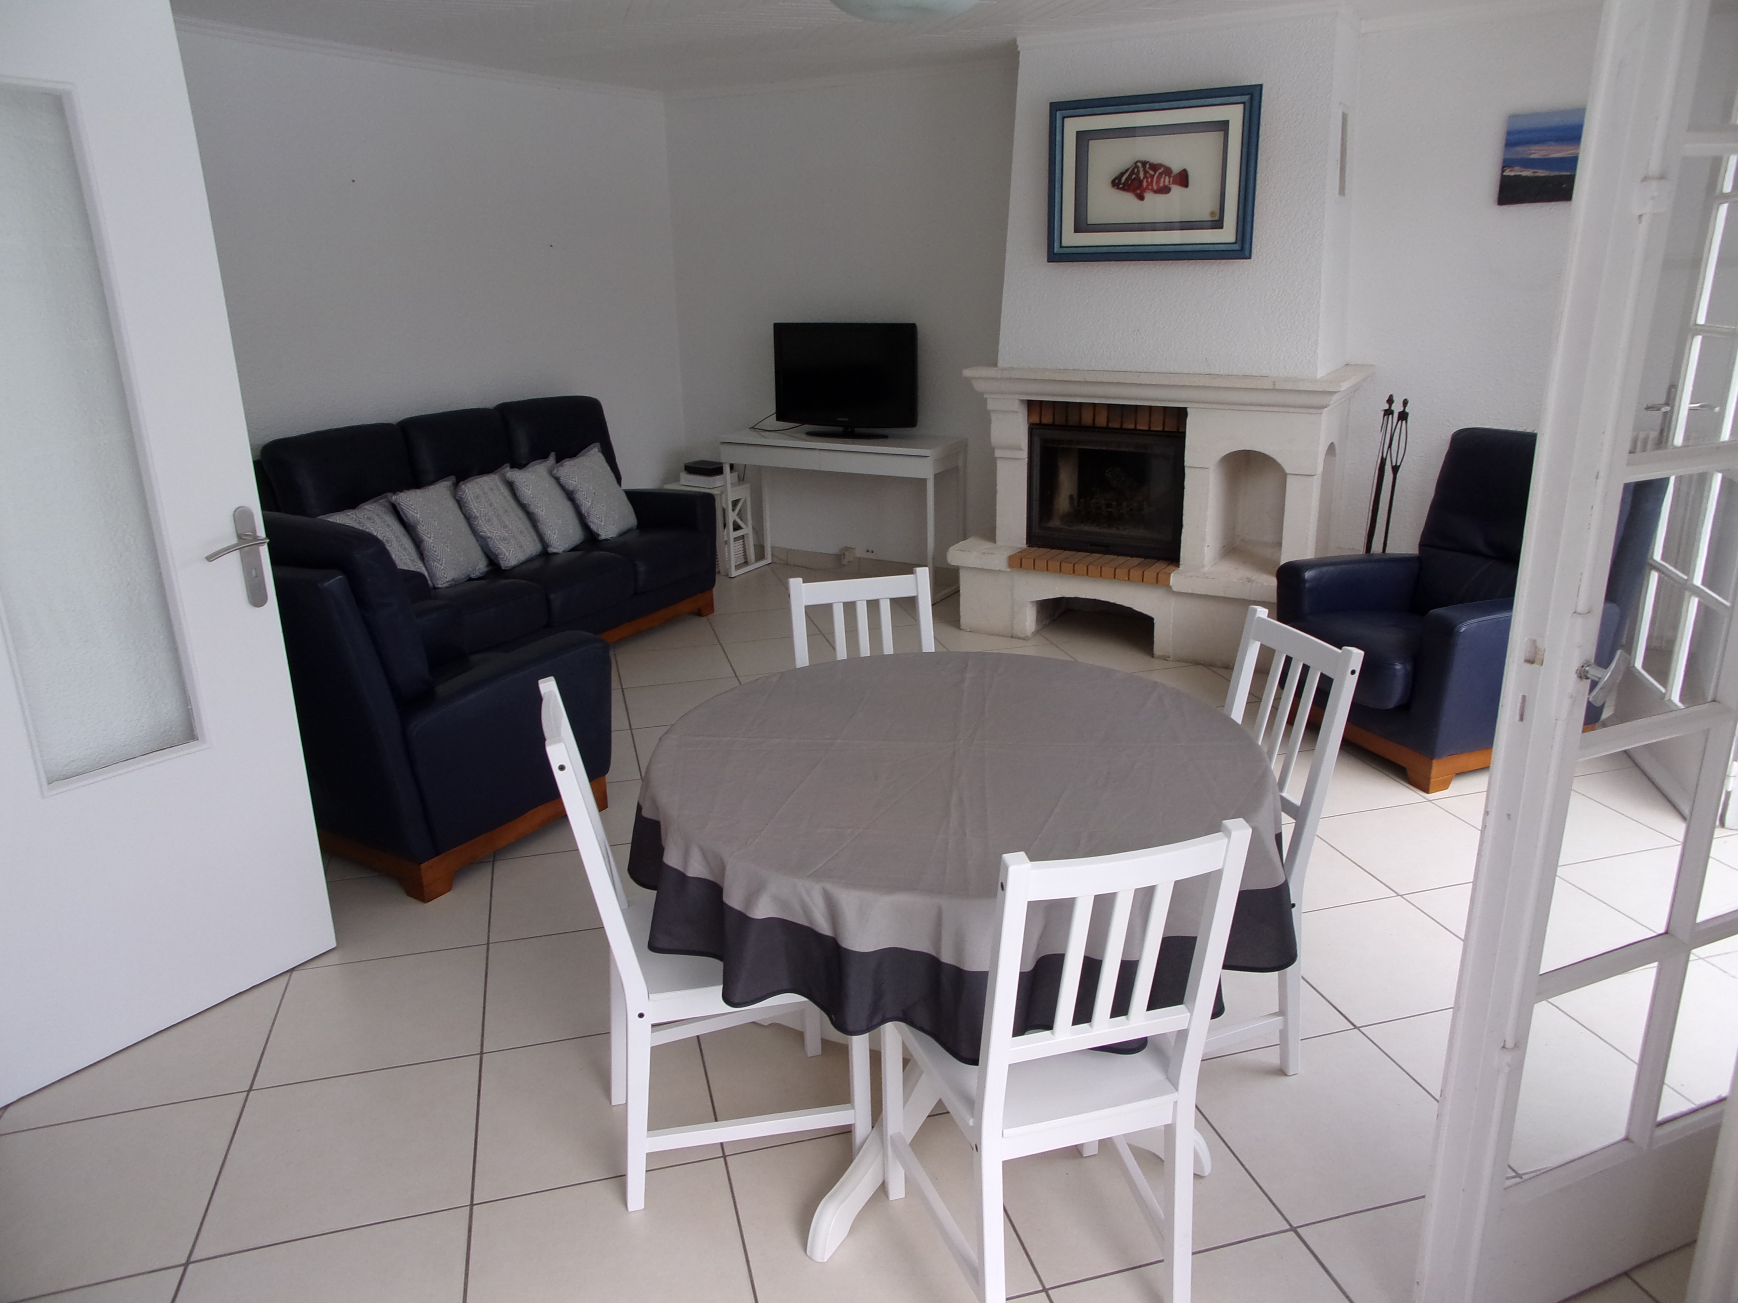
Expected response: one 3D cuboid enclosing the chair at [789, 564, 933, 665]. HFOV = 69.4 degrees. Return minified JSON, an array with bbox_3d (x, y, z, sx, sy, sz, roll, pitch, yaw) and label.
[{"bbox_3d":[0.051,0.316,2.860,0.390,0.905,0.500,-6,19,-13],"label":"chair"}]

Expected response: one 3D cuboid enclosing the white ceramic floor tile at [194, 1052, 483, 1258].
[{"bbox_3d":[-0.991,0.954,2.412,0.455,0.010,0.455,-6,18,-14],"label":"white ceramic floor tile"}]

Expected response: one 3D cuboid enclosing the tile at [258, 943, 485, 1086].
[{"bbox_3d":[-1.104,0.817,2.844,0.455,0.010,0.455,-6,18,-14],"label":"tile"}]

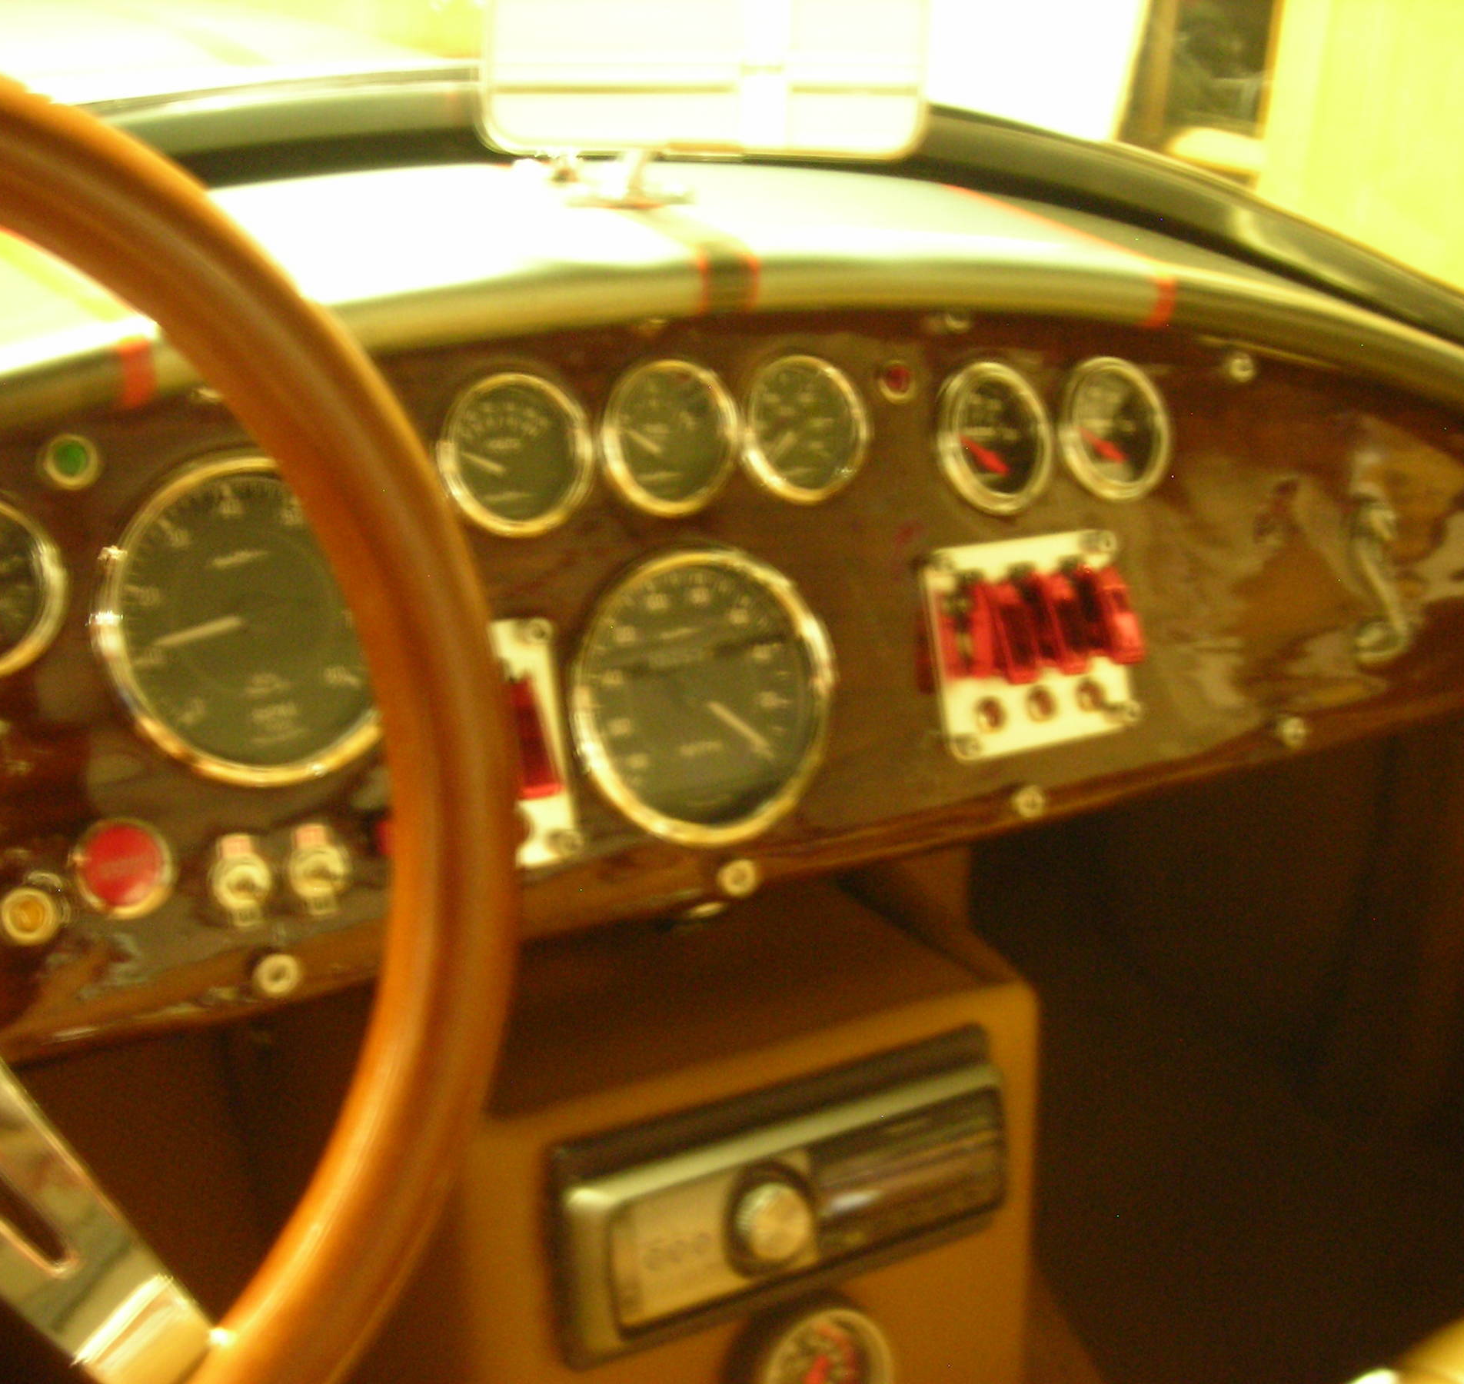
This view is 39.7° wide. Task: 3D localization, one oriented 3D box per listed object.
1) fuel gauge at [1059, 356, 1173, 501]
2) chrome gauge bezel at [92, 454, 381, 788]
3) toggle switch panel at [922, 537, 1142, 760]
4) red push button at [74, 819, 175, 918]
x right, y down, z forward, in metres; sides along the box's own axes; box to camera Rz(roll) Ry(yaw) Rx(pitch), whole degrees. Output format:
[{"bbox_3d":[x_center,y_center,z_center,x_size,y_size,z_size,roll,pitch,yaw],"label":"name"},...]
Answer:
[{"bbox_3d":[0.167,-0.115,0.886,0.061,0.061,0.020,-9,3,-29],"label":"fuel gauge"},{"bbox_3d":[-0.160,-0.025,0.701,0.114,0.114,0.025,-9,3,-29],"label":"chrome gauge bezel"},{"bbox_3d":[0.136,-0.021,0.855,0.098,0.087,0.032,-9,3,-29],"label":"toggle switch panel"},{"bbox_3d":[-0.203,0.059,0.675,0.032,0.032,0.016,-9,3,-29],"label":"red push button"}]

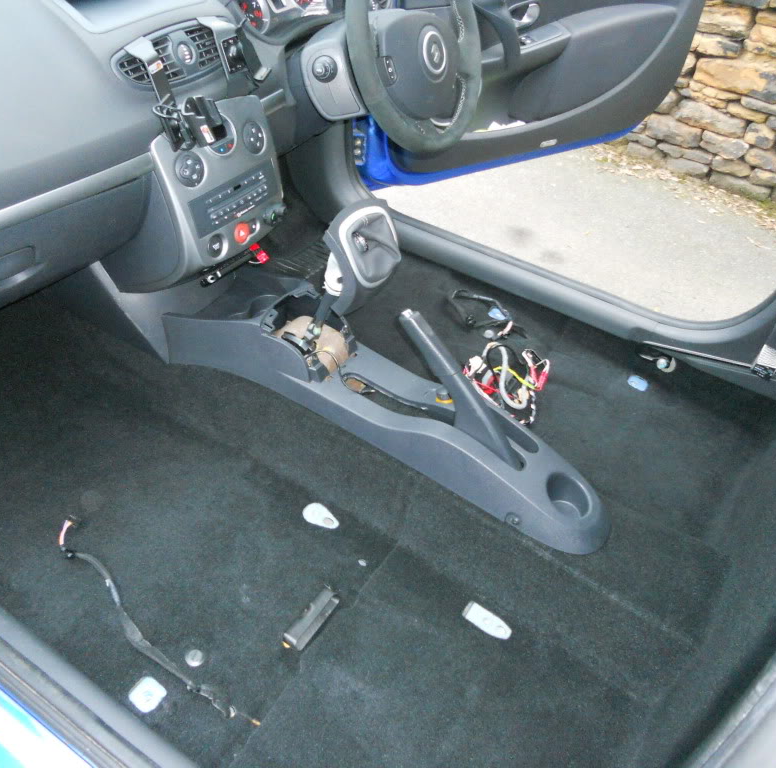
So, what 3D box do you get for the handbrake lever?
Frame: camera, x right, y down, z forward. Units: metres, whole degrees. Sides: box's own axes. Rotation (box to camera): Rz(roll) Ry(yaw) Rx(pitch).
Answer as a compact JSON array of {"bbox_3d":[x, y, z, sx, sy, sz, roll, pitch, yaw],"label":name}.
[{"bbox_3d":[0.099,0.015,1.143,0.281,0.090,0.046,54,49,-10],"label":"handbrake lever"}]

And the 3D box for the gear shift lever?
[{"bbox_3d":[-0.048,-0.151,1.141,0.117,0.255,0.097,37,49,9],"label":"gear shift lever"}]

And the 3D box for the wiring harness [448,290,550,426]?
[{"bbox_3d":[0.218,-0.072,1.565,0.178,0.071,0.367,2,43,-6],"label":"wiring harness"}]

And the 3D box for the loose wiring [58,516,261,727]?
[{"bbox_3d":[-0.336,0.323,1.104,0.444,0.031,0.071,36,50,27],"label":"loose wiring"}]

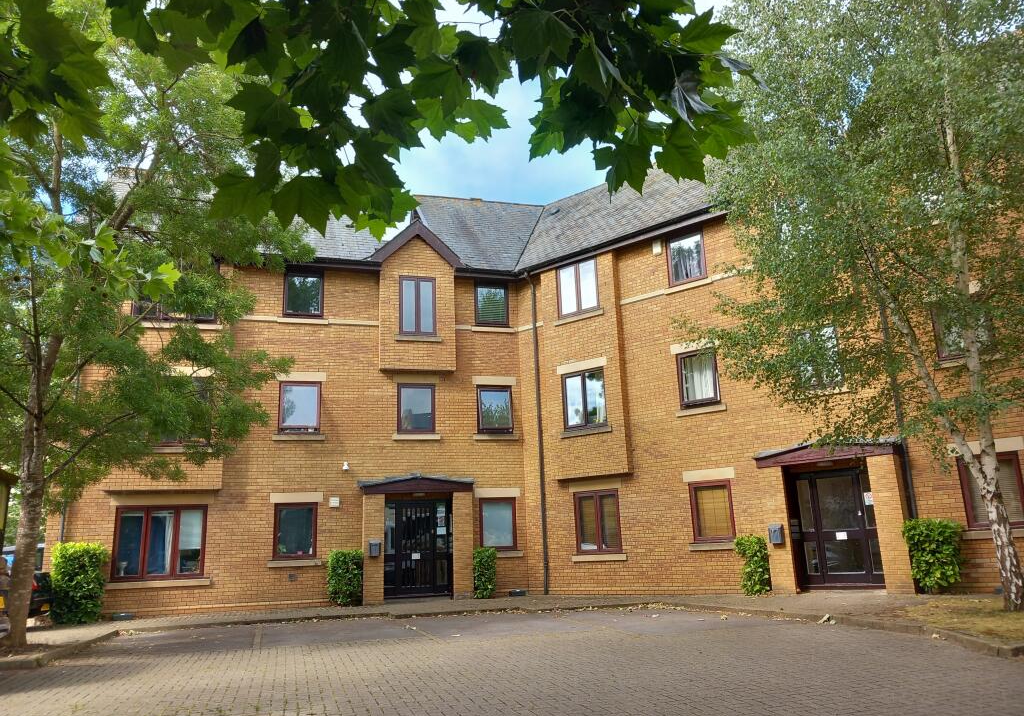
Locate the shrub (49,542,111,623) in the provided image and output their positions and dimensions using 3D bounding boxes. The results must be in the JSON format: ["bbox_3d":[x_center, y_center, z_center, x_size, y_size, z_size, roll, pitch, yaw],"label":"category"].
[{"bbox_3d":[-8.505,4.412,15.633,0.880,1.550,0.600,2,-15,-14],"label":"shrub"}]

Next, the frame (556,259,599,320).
[{"bbox_3d":[1.542,-1.649,18.729,1.185,1.295,0.110,-13,-17,39],"label":"frame"}]

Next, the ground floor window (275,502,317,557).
[{"bbox_3d":[-4.696,3.759,17.363,0.914,1.193,0.110,2,-14,-17],"label":"ground floor window"}]

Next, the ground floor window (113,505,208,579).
[{"bbox_3d":[-7.275,3.819,16.552,1.770,1.486,0.110,2,-14,-17],"label":"ground floor window"}]

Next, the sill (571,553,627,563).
[{"bbox_3d":[1.907,4.283,17.112,1.380,0.136,0.160,-13,-18,38],"label":"sill"}]

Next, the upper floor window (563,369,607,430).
[{"bbox_3d":[1.640,0.938,17.908,1.131,1.327,0.120,-13,-18,36],"label":"upper floor window"}]

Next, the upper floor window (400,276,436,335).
[{"bbox_3d":[-2.226,-1.222,18.990,0.871,1.458,0.120,2,-15,-14],"label":"upper floor window"}]

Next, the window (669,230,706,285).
[{"bbox_3d":[3.756,-2.168,17.219,0.905,1.145,0.110,-13,-17,39],"label":"window"}]

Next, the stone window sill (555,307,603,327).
[{"bbox_3d":[1.575,-0.908,18.272,1.353,0.132,0.160,-13,-18,38],"label":"stone window sill"}]

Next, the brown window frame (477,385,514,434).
[{"bbox_3d":[-0.403,1.237,19.071,0.875,1.170,0.140,2,-15,-15],"label":"brown window frame"}]

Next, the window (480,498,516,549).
[{"bbox_3d":[-0.314,3.835,18.408,0.859,1.179,0.120,2,-15,-14],"label":"window"}]

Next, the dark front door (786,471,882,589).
[{"bbox_3d":[5.808,3.004,14.105,1.460,2.060,0.130,-13,-18,38],"label":"dark front door"}]

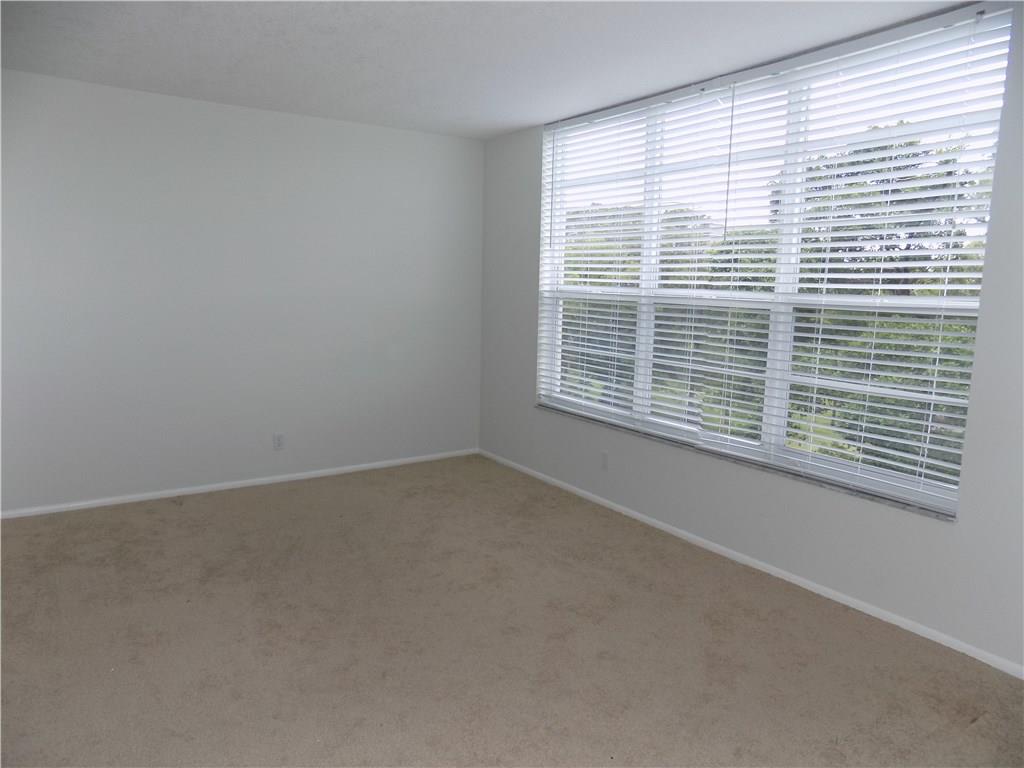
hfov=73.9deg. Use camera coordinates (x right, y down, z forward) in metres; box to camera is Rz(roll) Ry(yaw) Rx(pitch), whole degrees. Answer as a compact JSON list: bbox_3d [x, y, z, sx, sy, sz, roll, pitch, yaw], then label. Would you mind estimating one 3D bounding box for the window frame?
[{"bbox_3d":[0.981,-0.597,3.622,0.065,1.842,2.718,-5,10,-34],"label":"window frame"}]

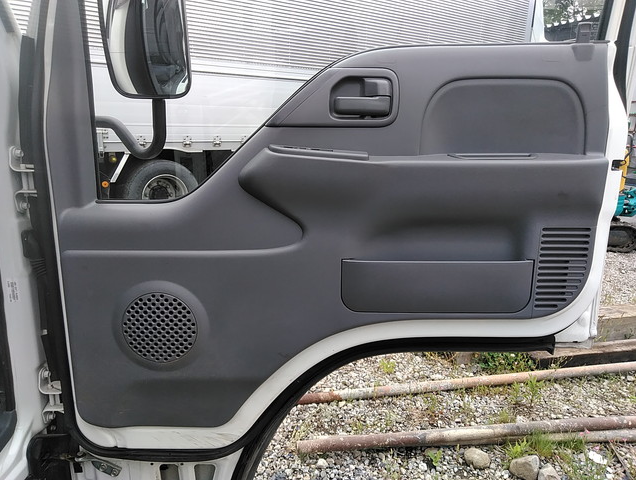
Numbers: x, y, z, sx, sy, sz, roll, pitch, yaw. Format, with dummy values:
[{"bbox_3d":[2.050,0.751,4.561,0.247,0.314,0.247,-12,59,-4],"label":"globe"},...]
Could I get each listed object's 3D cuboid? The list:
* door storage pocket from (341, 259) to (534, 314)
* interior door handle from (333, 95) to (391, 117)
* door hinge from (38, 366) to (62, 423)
[{"bbox_3d":[0.237,0.094,1.023,0.379,0.101,0.060,0,11,0],"label":"door storage pocket"},{"bbox_3d":[0.081,-0.253,0.939,0.106,0.038,0.030,0,11,0],"label":"interior door handle"},{"bbox_3d":[-0.579,0.334,1.085,0.045,0.120,0.050,0,11,0],"label":"door hinge"}]

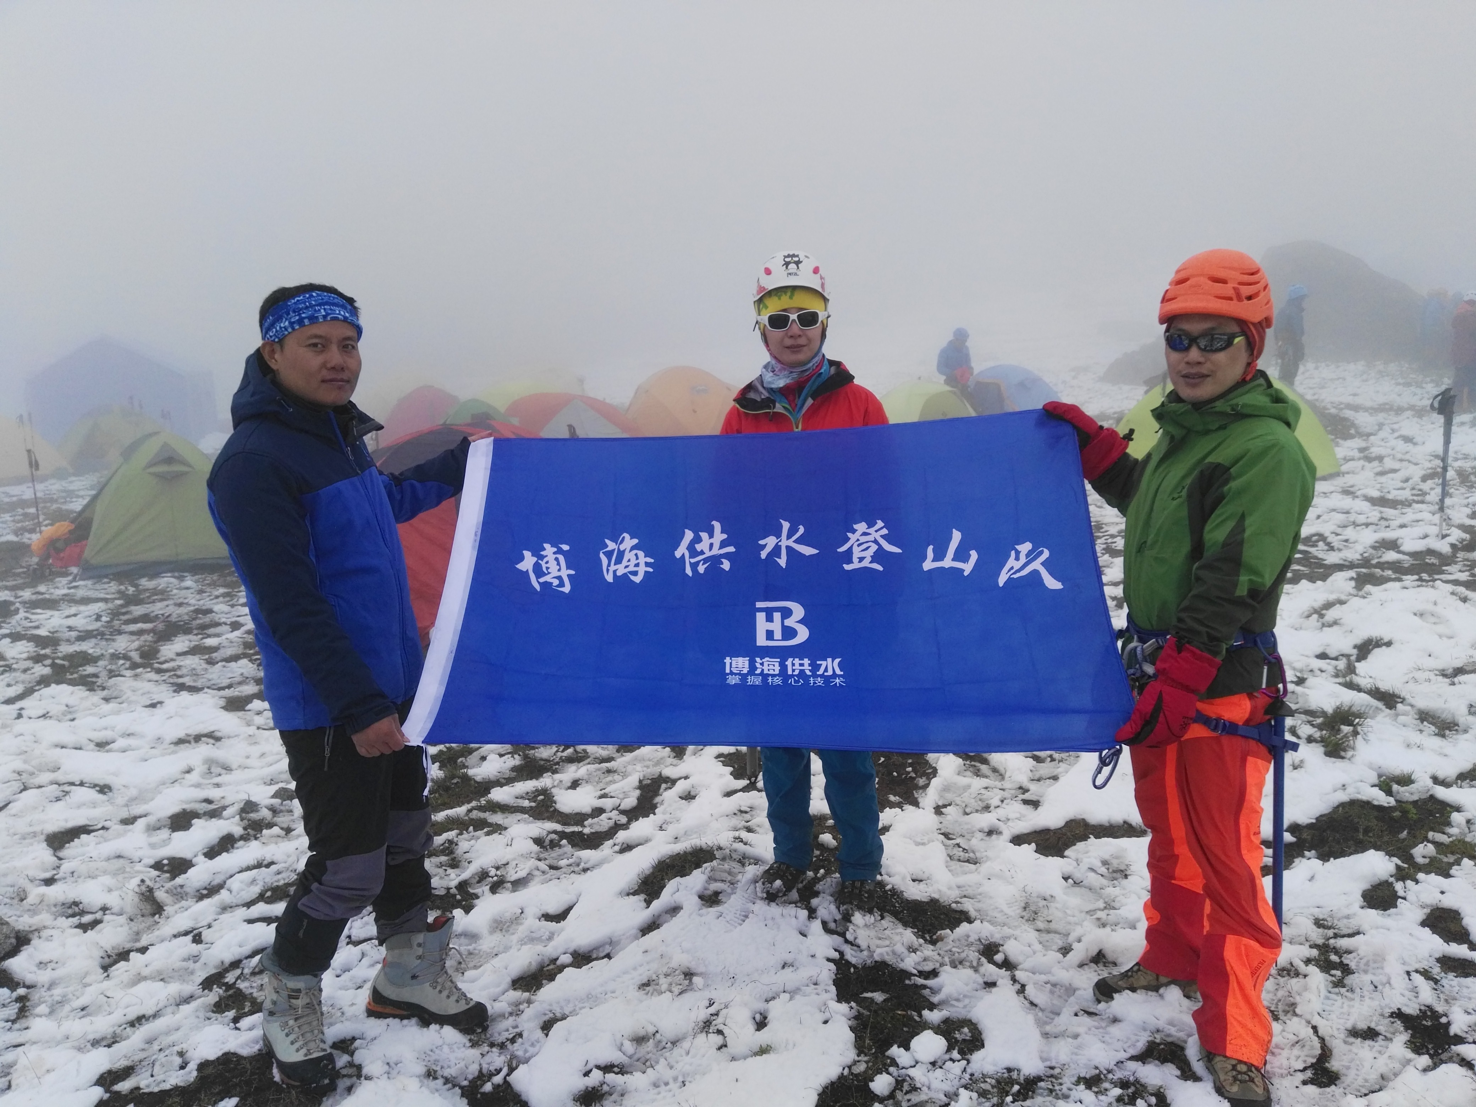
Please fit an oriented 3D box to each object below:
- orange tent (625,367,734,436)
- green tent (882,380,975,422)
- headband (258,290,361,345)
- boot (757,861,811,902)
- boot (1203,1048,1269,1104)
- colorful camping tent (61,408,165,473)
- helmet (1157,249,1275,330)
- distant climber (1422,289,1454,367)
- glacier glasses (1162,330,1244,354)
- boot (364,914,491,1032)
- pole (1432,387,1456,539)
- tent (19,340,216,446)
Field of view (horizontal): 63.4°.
[{"bbox_3d":[-0.611,-1.444,13.069,1.800,1.200,1.900,-3,7,-13],"label":"orange tent"},{"bbox_3d":[2.432,-1.769,15.891,2.000,1.100,1.900,-5,13,-20],"label":"green tent"},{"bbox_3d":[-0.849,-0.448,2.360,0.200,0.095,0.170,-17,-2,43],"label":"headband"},{"bbox_3d":[0.137,0.835,3.394,0.110,0.170,0.290,3,13,18],"label":"boot"},{"bbox_3d":[1.083,1.052,2.599,0.115,0.160,0.300,1,12,9],"label":"boot"},{"bbox_3d":[-9.975,-1.895,19.489,1.900,1.080,1.800,-4,13,-15],"label":"colorful camping tent"},{"bbox_3d":[0.992,-0.551,2.480,0.230,0.165,0.275,5,9,41],"label":"helmet"},{"bbox_3d":[14.656,-4.720,25.000,0.420,1.720,0.550,6,14,29],"label":"distant climber"},{"bbox_3d":[0.957,-0.430,2.445,0.145,0.047,0.140,5,9,41],"label":"glacier glasses"},{"bbox_3d":[-0.737,0.984,2.812,0.295,0.225,0.115,2,13,13],"label":"boot"},{"bbox_3d":[4.729,-0.603,8.000,0.120,1.020,0.080,-1,7,0],"label":"pole"},{"bbox_3d":[-14.962,-4.087,29.412,3.500,2.550,4.000,-3,12,-12],"label":"tent"}]

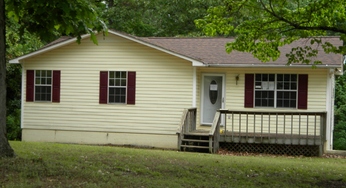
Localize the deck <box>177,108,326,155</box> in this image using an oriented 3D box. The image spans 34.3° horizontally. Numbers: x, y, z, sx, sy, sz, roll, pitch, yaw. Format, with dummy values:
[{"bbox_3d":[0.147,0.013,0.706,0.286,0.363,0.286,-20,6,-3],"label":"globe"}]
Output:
[{"bbox_3d":[2.891,1.346,19.997,4.919,1.525,3.081,1,0,14],"label":"deck"}]

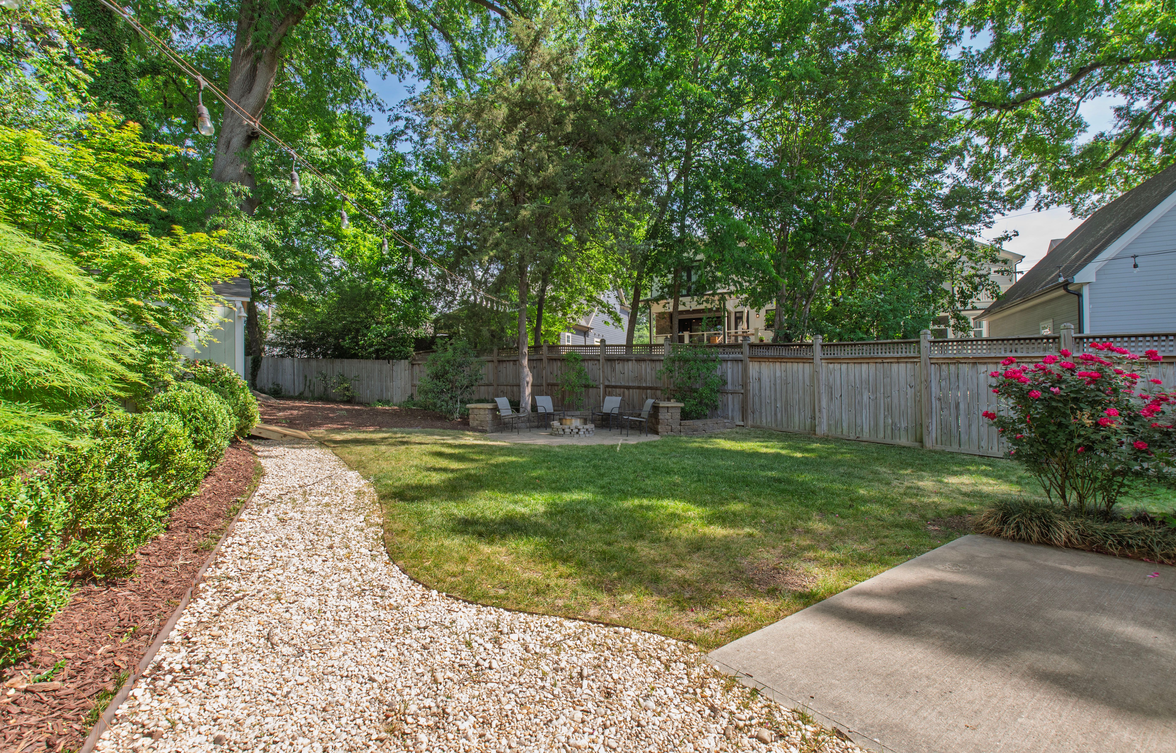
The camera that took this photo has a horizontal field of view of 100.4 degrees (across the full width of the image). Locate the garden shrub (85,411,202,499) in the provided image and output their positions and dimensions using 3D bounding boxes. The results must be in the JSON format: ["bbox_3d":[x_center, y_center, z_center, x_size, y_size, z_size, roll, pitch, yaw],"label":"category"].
[{"bbox_3d":[-4.980,0.920,5.580,1.050,1.020,1.150,0,0,-33],"label":"garden shrub"}]

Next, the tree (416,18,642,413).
[{"bbox_3d":[-1.770,-4.750,14.800,6.700,11.900,6.400,0,0,0],"label":"tree"}]

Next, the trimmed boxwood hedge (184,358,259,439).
[{"bbox_3d":[-8.100,0.515,10.850,1.400,1.830,1.500,0,0,-33],"label":"trimmed boxwood hedge"}]

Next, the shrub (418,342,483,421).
[{"bbox_3d":[-4.400,0.105,15.700,2.050,2.550,1.950,0,0,0],"label":"shrub"}]

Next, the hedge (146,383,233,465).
[{"bbox_3d":[-6.250,0.755,7.780,1.080,1.350,1.150,0,0,-33],"label":"hedge"}]

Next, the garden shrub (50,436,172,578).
[{"bbox_3d":[-3.660,0.945,3.730,0.950,0.970,1.000,0,0,-33],"label":"garden shrub"}]

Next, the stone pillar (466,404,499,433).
[{"bbox_3d":[-2.740,1.095,12.700,0.660,0.710,0.660,0,0,4],"label":"stone pillar"}]

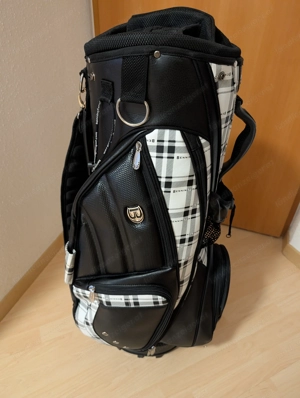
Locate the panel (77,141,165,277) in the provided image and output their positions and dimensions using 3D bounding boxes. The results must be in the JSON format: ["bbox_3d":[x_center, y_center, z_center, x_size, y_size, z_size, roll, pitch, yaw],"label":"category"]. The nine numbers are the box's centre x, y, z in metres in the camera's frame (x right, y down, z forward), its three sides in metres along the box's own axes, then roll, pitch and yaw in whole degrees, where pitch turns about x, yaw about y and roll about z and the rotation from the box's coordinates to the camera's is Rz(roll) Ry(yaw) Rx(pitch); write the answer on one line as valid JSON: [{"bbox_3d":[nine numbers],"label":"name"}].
[{"bbox_3d":[-0.065,0.039,0.521,0.190,0.305,0.060,1,37,0],"label":"panel"}]

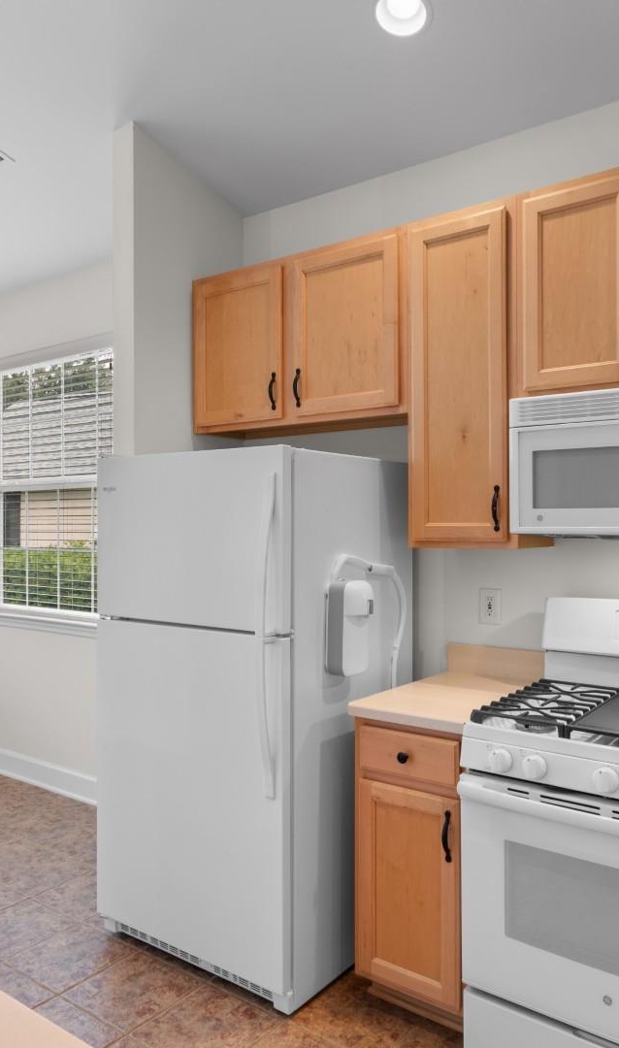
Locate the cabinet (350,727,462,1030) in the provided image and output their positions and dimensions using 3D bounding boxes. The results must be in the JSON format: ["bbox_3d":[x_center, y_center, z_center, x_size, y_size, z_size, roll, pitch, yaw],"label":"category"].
[{"bbox_3d":[0.468,1.010,2.469,0.379,0.883,0.633,0,0,37],"label":"cabinet"}]

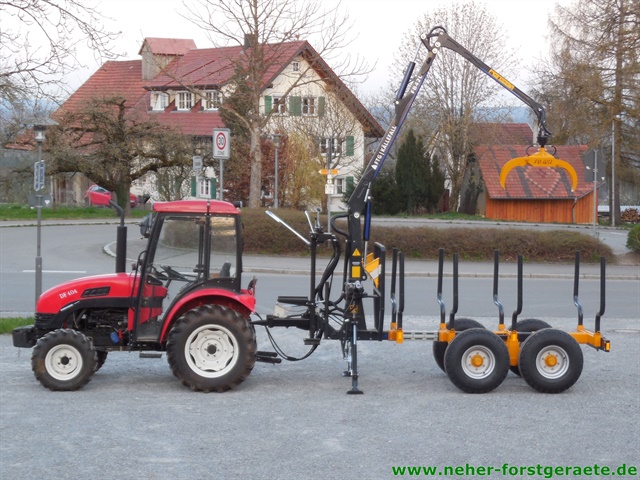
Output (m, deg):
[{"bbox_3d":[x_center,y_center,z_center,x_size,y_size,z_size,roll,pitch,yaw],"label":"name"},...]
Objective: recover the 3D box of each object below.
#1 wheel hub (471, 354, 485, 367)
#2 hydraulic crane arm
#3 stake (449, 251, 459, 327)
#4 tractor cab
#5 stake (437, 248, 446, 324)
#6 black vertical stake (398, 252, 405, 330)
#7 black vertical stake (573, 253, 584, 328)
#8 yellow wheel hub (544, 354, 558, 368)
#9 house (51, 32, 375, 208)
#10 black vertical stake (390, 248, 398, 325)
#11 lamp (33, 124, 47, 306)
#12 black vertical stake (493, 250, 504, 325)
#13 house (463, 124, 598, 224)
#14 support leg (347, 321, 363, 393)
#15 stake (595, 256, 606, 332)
[{"bbox_3d":[2.016,1.547,15.600,0.160,0.160,0.100,0,3,0],"label":"wheel hub"},{"bbox_3d":[1.754,-1.149,16.400,2.800,3.380,0.420,0,3,0],"label":"hydraulic crane arm"},{"bbox_3d":[1.747,0.666,15.930,0.110,1.000,0.090,0,3,0],"label":"stake"},{"bbox_3d":[-1.630,0.385,15.800,1.450,1.790,1.380,0,1,0],"label":"tractor cab"},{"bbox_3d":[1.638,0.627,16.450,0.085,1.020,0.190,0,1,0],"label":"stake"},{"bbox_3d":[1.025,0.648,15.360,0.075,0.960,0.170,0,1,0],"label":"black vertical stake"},{"bbox_3d":[3.591,0.674,16.950,0.130,1.050,0.090,0,3,0],"label":"black vertical stake"},{"bbox_3d":[2.885,1.510,15.200,0.165,0.165,0.110,0,1,0],"label":"yellow wheel hub"},{"bbox_3d":[-8.092,-8.092,91.000,13.400,11.000,26.000,-2,4,-37],"label":"house"},{"bbox_3d":[1.035,0.646,16.950,0.100,1.050,0.090,0,3,0],"label":"black vertical stake"},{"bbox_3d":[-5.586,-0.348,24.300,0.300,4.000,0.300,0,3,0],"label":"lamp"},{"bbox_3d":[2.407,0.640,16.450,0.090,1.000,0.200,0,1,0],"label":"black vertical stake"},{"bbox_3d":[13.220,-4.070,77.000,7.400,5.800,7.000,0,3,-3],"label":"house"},{"bbox_3d":[0.428,1.459,15.150,0.200,0.930,0.200,0,1,0],"label":"support leg"},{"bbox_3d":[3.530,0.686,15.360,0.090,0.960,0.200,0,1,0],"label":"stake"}]

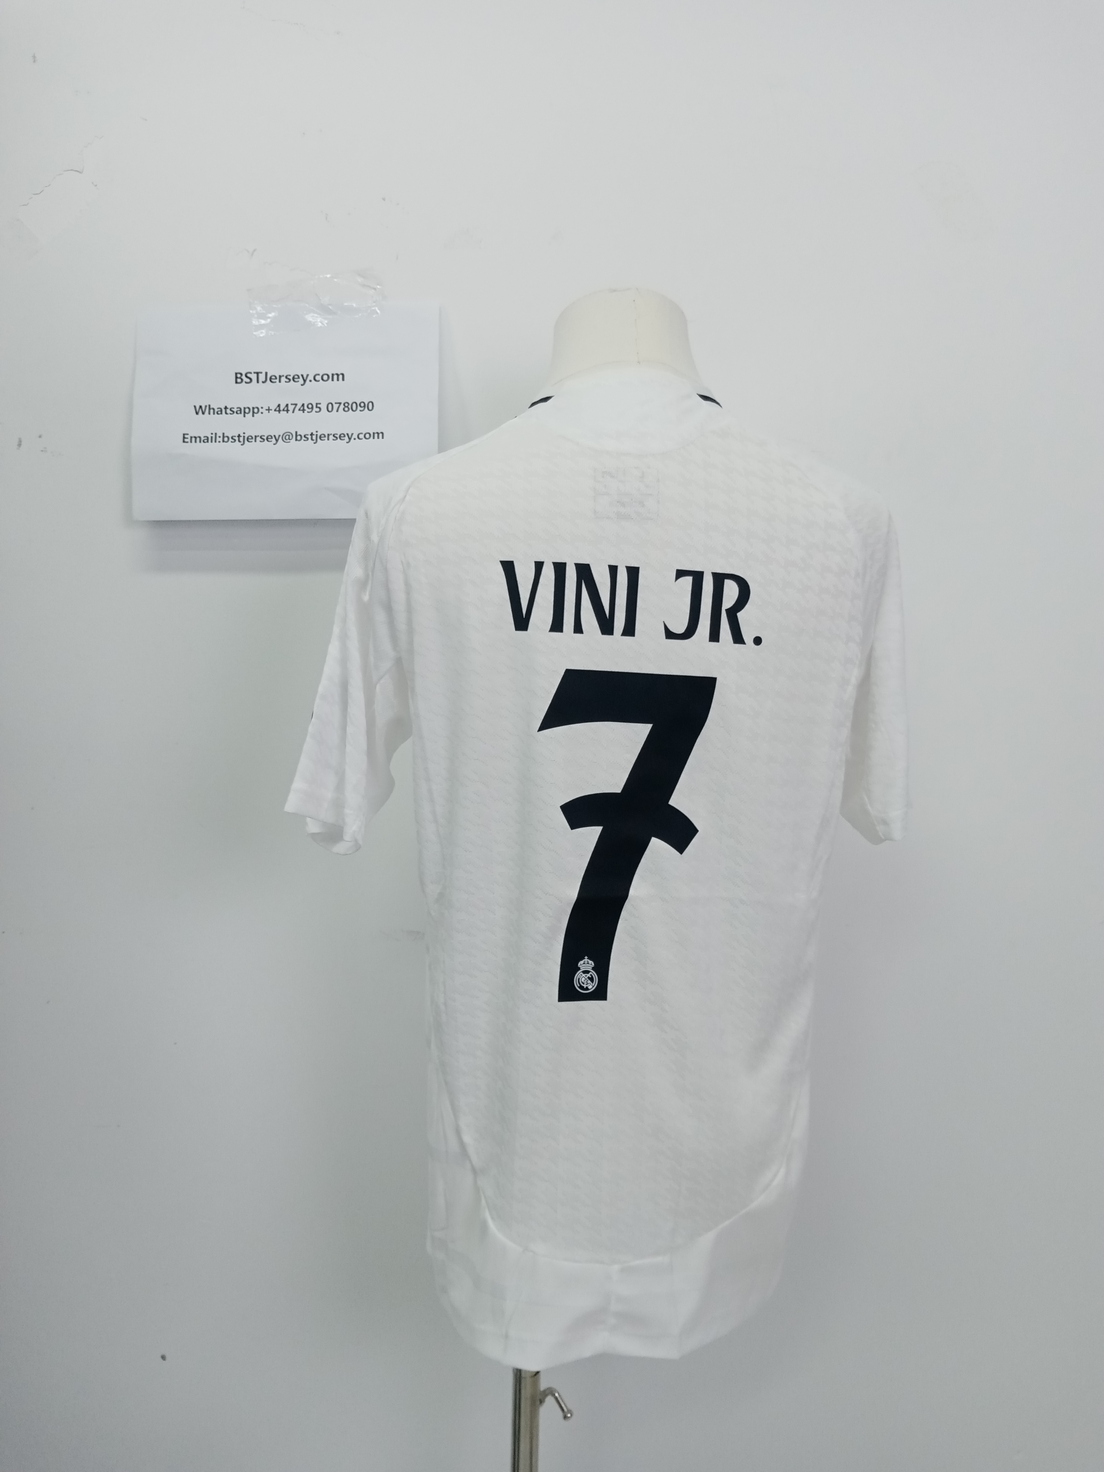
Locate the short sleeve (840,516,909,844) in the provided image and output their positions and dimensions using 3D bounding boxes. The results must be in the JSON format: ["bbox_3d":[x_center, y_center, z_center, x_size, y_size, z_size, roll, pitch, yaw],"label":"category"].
[{"bbox_3d":[0.281,-0.050,0.965,0.085,0.288,0.145,1,0,-9],"label":"short sleeve"}]

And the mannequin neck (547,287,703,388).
[{"bbox_3d":[0.060,-0.322,0.930,0.130,0.088,0.125,2,0,-10],"label":"mannequin neck"}]

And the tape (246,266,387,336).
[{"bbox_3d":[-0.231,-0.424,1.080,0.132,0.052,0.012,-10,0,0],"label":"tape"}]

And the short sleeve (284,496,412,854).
[{"bbox_3d":[-0.170,-0.053,0.918,0.112,0.292,0.145,1,0,-9],"label":"short sleeve"}]

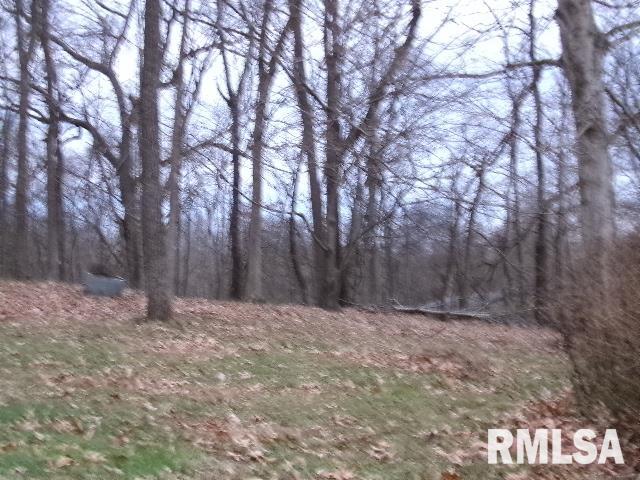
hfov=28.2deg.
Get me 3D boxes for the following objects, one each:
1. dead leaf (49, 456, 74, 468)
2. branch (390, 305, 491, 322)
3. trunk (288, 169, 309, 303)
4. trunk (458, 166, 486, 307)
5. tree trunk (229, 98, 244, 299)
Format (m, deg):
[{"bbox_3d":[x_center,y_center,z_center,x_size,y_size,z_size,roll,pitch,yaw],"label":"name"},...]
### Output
[{"bbox_3d":[-1.615,1.395,8.000,0.145,0.050,0.120,0,0,0],"label":"dead leaf"},{"bbox_3d":[2.692,1.642,28.500,2.250,0.270,0.300,6,0,-11],"label":"branch"},{"bbox_3d":[-0.539,-0.113,32.000,0.350,3.400,0.330,-4,0,0],"label":"trunk"},{"bbox_3d":[4.064,-0.093,34.000,0.360,3.850,0.350,8,0,0],"label":"trunk"},{"bbox_3d":[-2.095,-1.041,32.000,0.340,5.000,0.340,0,0,0],"label":"tree trunk"}]

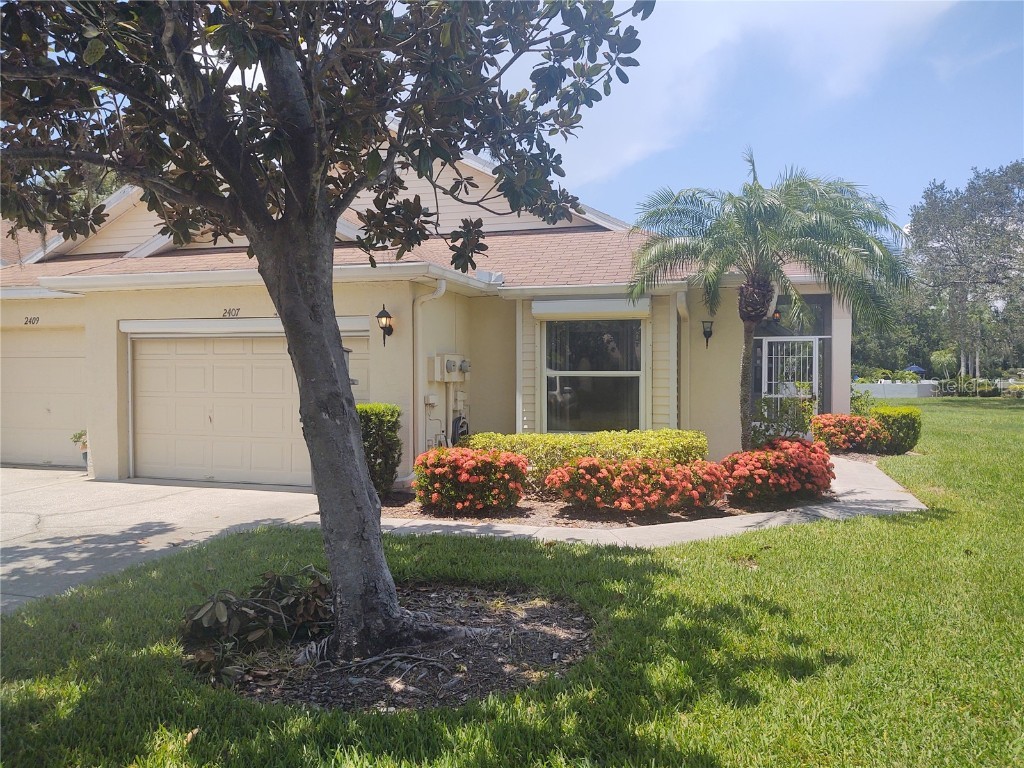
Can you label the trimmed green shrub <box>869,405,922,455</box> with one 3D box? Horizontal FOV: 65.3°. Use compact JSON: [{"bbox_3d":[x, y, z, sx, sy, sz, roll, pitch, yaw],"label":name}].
[{"bbox_3d":[6.780,0.806,14.131,0.860,0.740,0.950,1,2,22],"label":"trimmed green shrub"}]

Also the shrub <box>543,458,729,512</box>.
[{"bbox_3d":[1.380,1.081,8.967,2.050,0.500,0.920,0,2,5],"label":"shrub"}]

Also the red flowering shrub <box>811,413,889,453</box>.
[{"bbox_3d":[6.030,0.840,14.332,1.300,0.660,0.850,1,2,17],"label":"red flowering shrub"}]

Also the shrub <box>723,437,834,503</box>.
[{"bbox_3d":[3.230,1.004,9.885,1.380,0.600,1.300,0,2,15],"label":"shrub"}]

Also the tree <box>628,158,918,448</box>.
[{"bbox_3d":[3.500,-0.933,11.077,3.600,4.400,3.450,1,2,17],"label":"tree"}]

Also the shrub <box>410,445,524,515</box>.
[{"bbox_3d":[-0.470,1.018,8.905,1.250,0.630,1.000,0,2,5],"label":"shrub"}]

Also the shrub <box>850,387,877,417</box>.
[{"bbox_3d":[6.950,0.594,16.025,0.850,1.050,0.850,1,2,20],"label":"shrub"}]

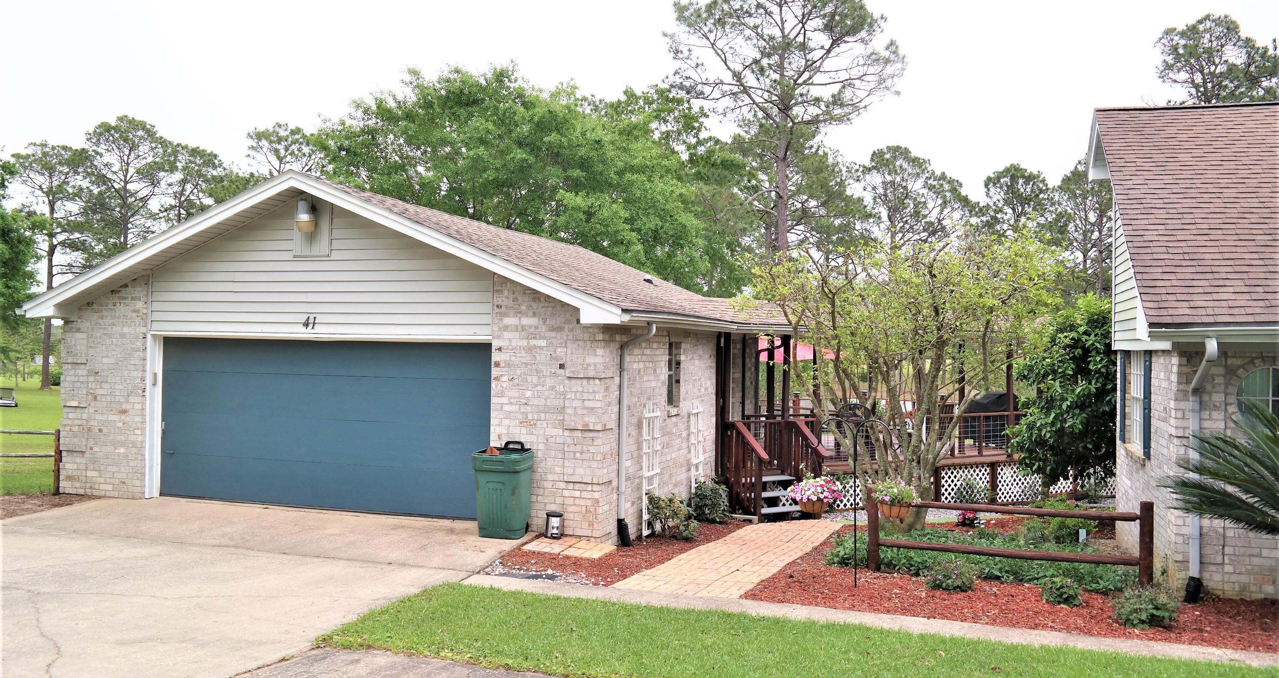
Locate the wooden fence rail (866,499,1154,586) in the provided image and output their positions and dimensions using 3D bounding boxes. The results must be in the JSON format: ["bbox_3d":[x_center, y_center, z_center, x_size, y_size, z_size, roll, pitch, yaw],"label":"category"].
[{"bbox_3d":[3.500,1.874,9.148,2.575,0.840,0.140,1,0,17],"label":"wooden fence rail"}]

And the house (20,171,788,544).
[{"bbox_3d":[-2.177,0.152,17.661,8.280,4.140,13.300,1,0,17],"label":"house"}]

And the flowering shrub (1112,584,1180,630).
[{"bbox_3d":[4.133,2.146,7.827,0.510,0.310,0.460,1,0,17],"label":"flowering shrub"}]

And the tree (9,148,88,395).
[{"bbox_3d":[-26.437,-3.153,43.011,3.600,11.257,3.600,1,0,17],"label":"tree"}]

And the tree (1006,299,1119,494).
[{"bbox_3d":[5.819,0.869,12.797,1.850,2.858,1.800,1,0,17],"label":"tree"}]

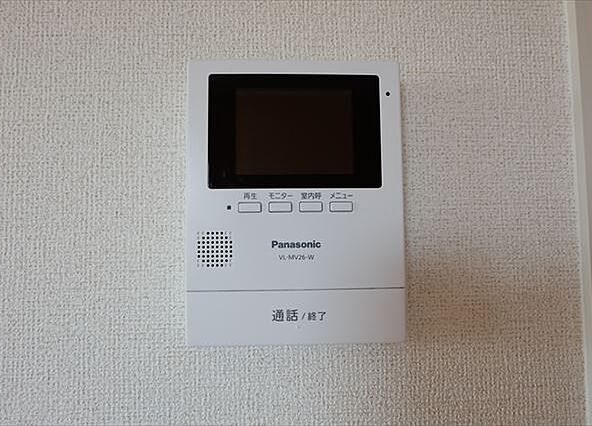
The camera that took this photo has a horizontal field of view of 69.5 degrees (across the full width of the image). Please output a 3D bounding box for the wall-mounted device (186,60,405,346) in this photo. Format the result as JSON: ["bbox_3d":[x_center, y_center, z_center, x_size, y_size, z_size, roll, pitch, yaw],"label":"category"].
[{"bbox_3d":[-0.001,-0.007,0.269,0.130,0.171,0.025,0,-4,-2],"label":"wall-mounted device"}]

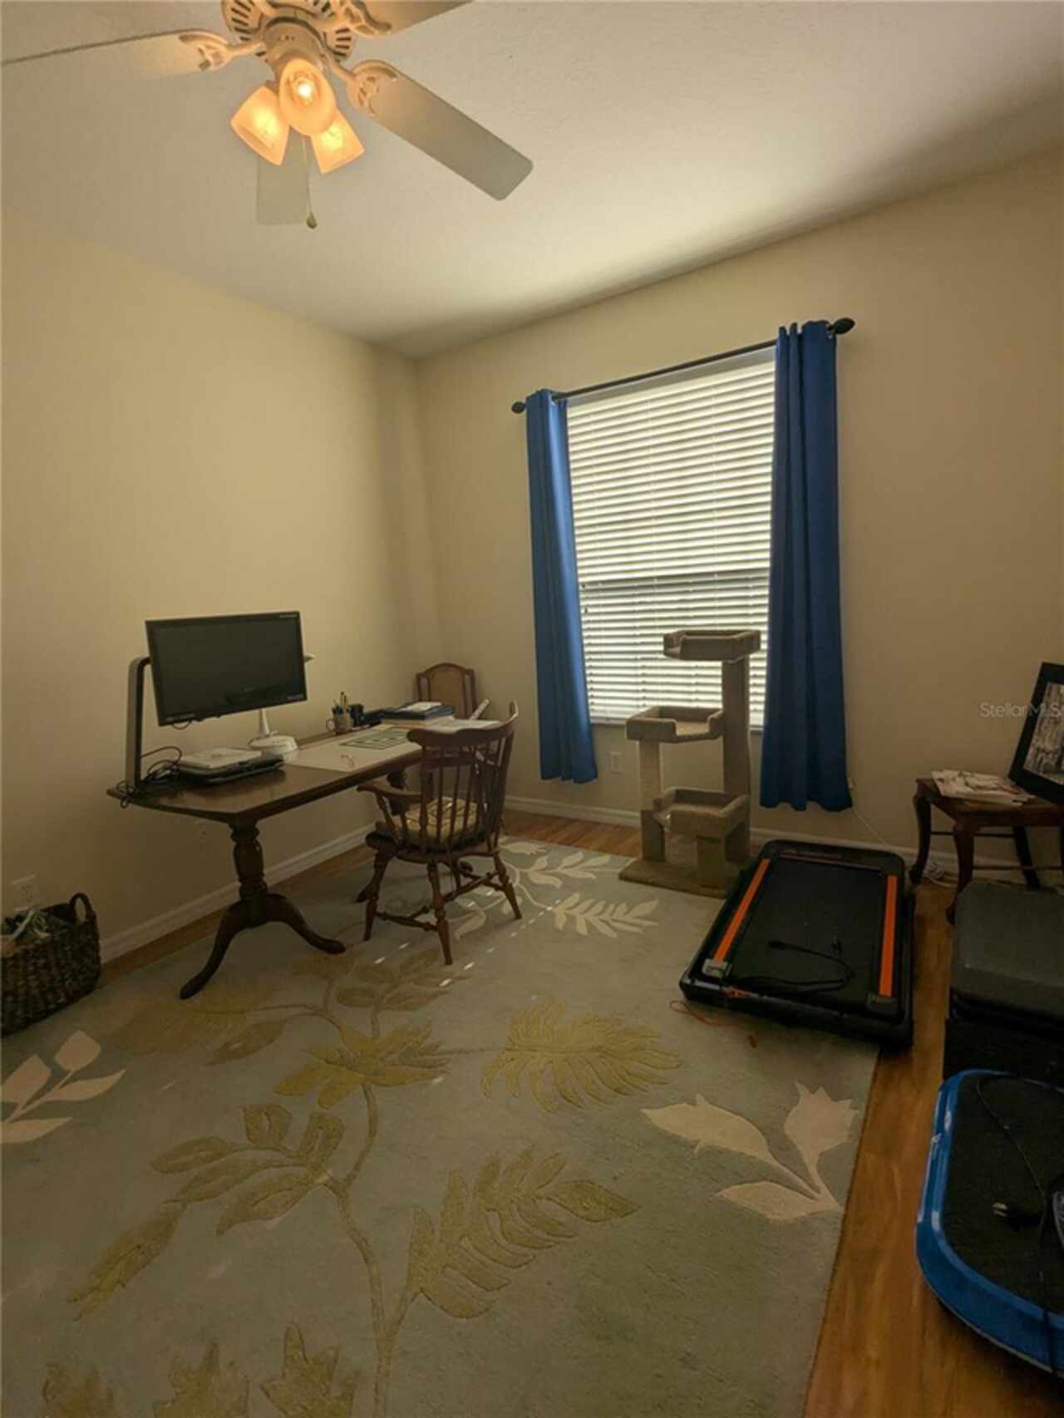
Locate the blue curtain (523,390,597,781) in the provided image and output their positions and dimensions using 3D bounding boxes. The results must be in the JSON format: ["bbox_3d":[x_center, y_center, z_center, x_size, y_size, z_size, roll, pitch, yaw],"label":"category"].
[{"bbox_3d":[0.142,-0.623,3.606,0.373,2.126,0.120,3,12,33],"label":"blue curtain"}]

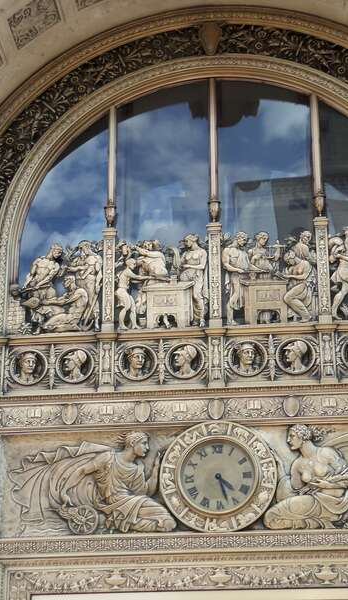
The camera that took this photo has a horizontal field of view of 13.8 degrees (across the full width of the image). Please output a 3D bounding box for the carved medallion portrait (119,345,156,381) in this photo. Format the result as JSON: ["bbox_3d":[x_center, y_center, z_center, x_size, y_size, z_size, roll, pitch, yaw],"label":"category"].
[{"bbox_3d":[-0.326,0.558,12.822,0.350,0.350,0.090,-2,-28,4],"label":"carved medallion portrait"}]

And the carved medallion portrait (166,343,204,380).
[{"bbox_3d":[0.090,0.485,11.297,0.298,0.309,0.090,-2,-26,5],"label":"carved medallion portrait"}]

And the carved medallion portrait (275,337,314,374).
[{"bbox_3d":[0.952,0.443,11.231,0.293,0.290,0.090,-2,-26,5],"label":"carved medallion portrait"}]

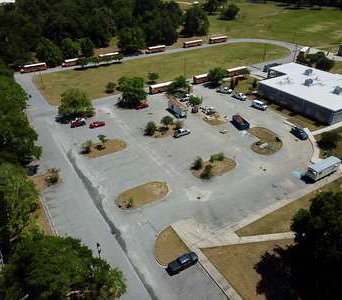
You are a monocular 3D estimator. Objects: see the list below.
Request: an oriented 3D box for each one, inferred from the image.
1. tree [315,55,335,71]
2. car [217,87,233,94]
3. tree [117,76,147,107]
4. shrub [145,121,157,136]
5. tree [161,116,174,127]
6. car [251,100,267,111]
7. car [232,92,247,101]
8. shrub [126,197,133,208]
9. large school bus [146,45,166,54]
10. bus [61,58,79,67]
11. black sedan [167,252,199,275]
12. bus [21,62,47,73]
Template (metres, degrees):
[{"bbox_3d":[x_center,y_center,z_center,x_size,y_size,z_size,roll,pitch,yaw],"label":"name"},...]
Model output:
[{"bbox_3d":[71.519,-40.925,140.066,7.800,7.600,7.800,-2,32,0],"label":"tree"},{"bbox_3d":[20.860,-23.040,116.320,5.600,1.900,2.000,9,33,16],"label":"car"},{"bbox_3d":[-13.990,-21.220,108.360,9.600,9.200,9.400,-1,32,0],"label":"tree"},{"bbox_3d":[-5.954,-6.585,92.954,3.200,4.700,3.200,-2,32,0],"label":"shrub"},{"bbox_3d":[-1.070,-8.570,92.850,3.700,4.000,3.700,-1,32,0],"label":"tree"},{"bbox_3d":[32.184,-16.034,108.531,1.957,2.000,4.998,-26,40,-33],"label":"car"},{"bbox_3d":[25.550,-19.880,111.850,1.950,1.800,5.500,-20,37,-27],"label":"car"},{"bbox_3d":[-8.770,11.000,63.780,1.600,2.400,1.600,-1,32,0],"label":"shrub"},{"bbox_3d":[-8.950,-56.990,170.750,11.400,3.100,2.500,-14,35,-19],"label":"large school bus"},{"bbox_3d":[-48.910,-43.970,150.660,12.000,3.100,2.450,-17,35,-25],"label":"bus"},{"bbox_3d":[1.955,19.987,53.463,5.350,1.620,1.900,-19,36,-25],"label":"black sedan"},{"bbox_3d":[-71.164,-42.490,155.706,12.200,3.101,2.450,-12,33,-15],"label":"bus"}]

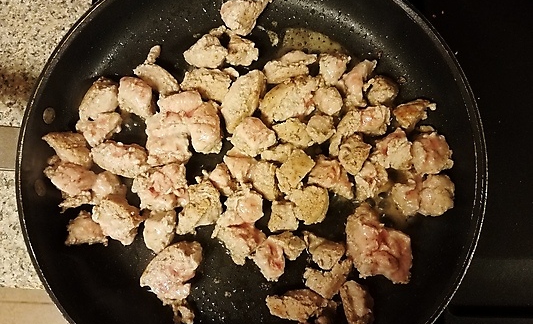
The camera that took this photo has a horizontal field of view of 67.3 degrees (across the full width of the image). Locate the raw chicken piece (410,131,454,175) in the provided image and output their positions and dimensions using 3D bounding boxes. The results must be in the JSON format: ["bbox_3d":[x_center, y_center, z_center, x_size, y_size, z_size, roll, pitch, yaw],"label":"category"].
[{"bbox_3d":[0.120,-0.006,0.291,0.030,0.021,0.030,-5,79,-1],"label":"raw chicken piece"}]

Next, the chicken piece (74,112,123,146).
[{"bbox_3d":[-0.125,-0.027,0.303,0.033,0.018,0.024,-32,82,-5],"label":"chicken piece"}]

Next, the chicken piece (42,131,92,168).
[{"bbox_3d":[-0.140,-0.010,0.290,0.024,0.020,0.042,-43,82,-9],"label":"chicken piece"}]

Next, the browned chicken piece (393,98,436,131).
[{"bbox_3d":[0.111,-0.036,0.303,0.032,0.017,0.019,-18,80,-2],"label":"browned chicken piece"}]

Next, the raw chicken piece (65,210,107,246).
[{"bbox_3d":[-0.126,0.047,0.283,0.030,0.017,0.024,2,79,1],"label":"raw chicken piece"}]

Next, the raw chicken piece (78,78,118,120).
[{"bbox_3d":[-0.130,-0.049,0.312,0.024,0.020,0.033,28,82,6],"label":"raw chicken piece"}]

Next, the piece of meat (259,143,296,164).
[{"bbox_3d":[0.010,-0.005,0.298,0.030,0.016,0.018,-8,79,-1],"label":"piece of meat"}]

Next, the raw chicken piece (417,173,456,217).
[{"bbox_3d":[0.125,0.024,0.293,0.025,0.021,0.031,10,80,2],"label":"raw chicken piece"}]

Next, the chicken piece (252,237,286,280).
[{"bbox_3d":[0.005,0.068,0.282,0.021,0.019,0.029,-34,81,-6],"label":"chicken piece"}]

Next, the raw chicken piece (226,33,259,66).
[{"bbox_3d":[-0.018,-0.086,0.313,0.025,0.018,0.023,6,80,1],"label":"raw chicken piece"}]

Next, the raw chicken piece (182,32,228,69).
[{"bbox_3d":[-0.045,-0.084,0.311,0.029,0.021,0.028,-44,83,-7],"label":"raw chicken piece"}]

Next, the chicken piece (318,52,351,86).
[{"bbox_3d":[0.054,-0.073,0.316,0.022,0.018,0.027,-8,80,0],"label":"chicken piece"}]

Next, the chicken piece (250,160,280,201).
[{"bbox_3d":[-0.001,0.014,0.291,0.021,0.019,0.029,-2,79,0],"label":"chicken piece"}]

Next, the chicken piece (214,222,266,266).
[{"bbox_3d":[-0.021,0.055,0.285,0.029,0.020,0.027,36,80,6],"label":"chicken piece"}]

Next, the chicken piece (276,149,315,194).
[{"bbox_3d":[0.021,0.007,0.293,0.022,0.020,0.033,38,82,6],"label":"chicken piece"}]

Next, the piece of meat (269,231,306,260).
[{"bbox_3d":[0.015,0.062,0.296,0.027,0.015,0.018,24,82,5],"label":"piece of meat"}]

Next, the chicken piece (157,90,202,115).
[{"bbox_3d":[-0.065,-0.044,0.303,0.033,0.019,0.018,-11,79,-3],"label":"chicken piece"}]

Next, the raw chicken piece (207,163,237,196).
[{"bbox_3d":[-0.031,0.014,0.295,0.018,0.017,0.025,-36,81,-8],"label":"raw chicken piece"}]

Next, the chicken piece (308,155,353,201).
[{"bbox_3d":[0.051,0.010,0.295,0.035,0.020,0.024,21,79,4],"label":"chicken piece"}]

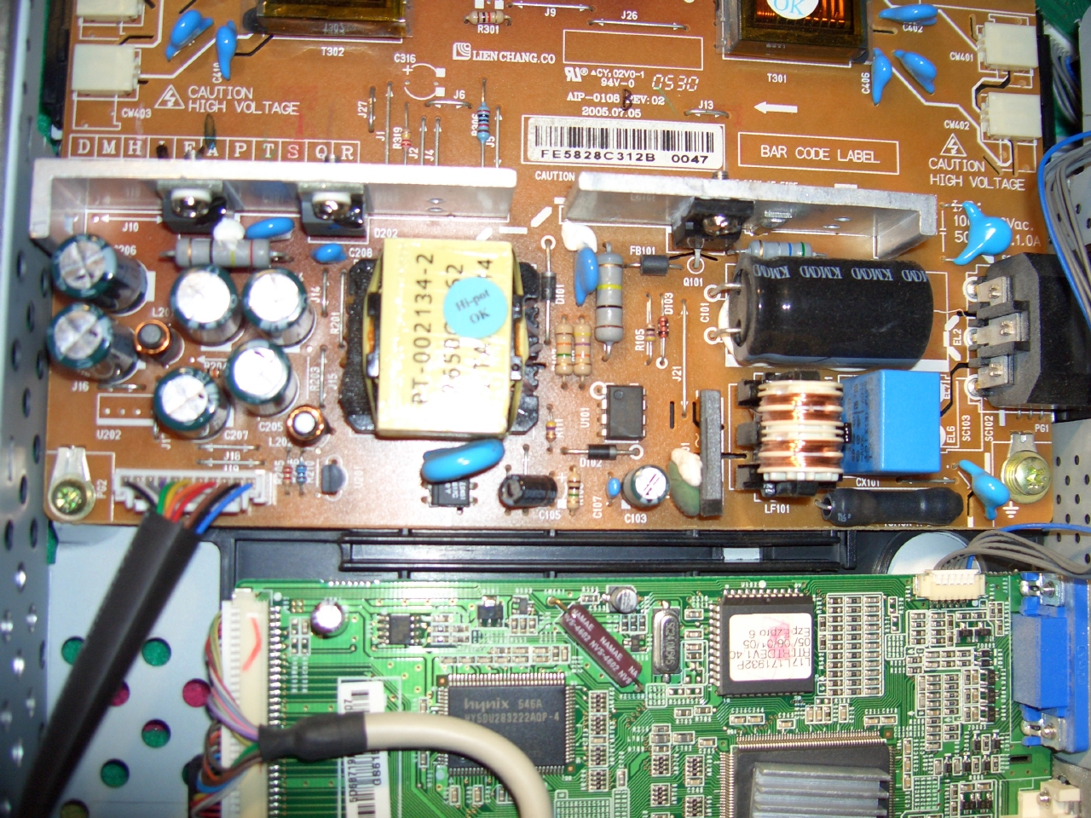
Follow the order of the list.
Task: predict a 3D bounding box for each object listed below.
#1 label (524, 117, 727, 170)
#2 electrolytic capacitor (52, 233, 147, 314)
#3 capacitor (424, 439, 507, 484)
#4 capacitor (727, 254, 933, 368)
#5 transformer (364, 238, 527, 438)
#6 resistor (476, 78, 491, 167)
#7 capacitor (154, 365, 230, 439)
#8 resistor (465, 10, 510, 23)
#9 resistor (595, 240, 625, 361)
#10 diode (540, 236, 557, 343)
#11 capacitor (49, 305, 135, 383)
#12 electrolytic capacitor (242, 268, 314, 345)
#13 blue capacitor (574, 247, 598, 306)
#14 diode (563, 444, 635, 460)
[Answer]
[{"bbox_3d":[0.014,-0.047,0.219,0.035,0.001,0.008,1,85,-6],"label":"label"},{"bbox_3d":[-0.073,-0.022,0.202,0.010,0.019,0.010,1,86,-6],"label":"electrolytic capacitor"},{"bbox_3d":[-0.014,0.008,0.203,0.013,0.014,0.005,-17,94,-7],"label":"capacitor"},{"bbox_3d":[0.047,-0.016,0.206,0.030,0.018,0.018,2,85,-6],"label":"capacitor"},{"bbox_3d":[-0.016,-0.010,0.197,0.029,0.022,0.029,1,85,-6],"label":"transformer"},{"bbox_3d":[-0.011,-0.050,0.219,0.002,0.003,0.018,1,86,-6],"label":"resistor"},{"bbox_3d":[-0.057,-0.001,0.199,0.010,0.016,0.010,1,85,-6],"label":"capacitor"},{"bbox_3d":[-0.010,-0.069,0.216,0.008,0.003,0.002,3,85,-6],"label":"resistor"},{"bbox_3d":[0.010,-0.019,0.208,0.005,0.008,0.020,1,85,-6],"label":"resistor"},{"bbox_3d":[0.000,-0.021,0.218,0.003,0.003,0.019,1,86,-6],"label":"diode"},{"bbox_3d":[-0.072,-0.010,0.196,0.010,0.020,0.010,1,85,-6],"label":"capacitor"},{"bbox_3d":[-0.042,-0.016,0.196,0.010,0.018,0.010,1,85,-6],"label":"electrolytic capacitor"},{"bbox_3d":[0.007,-0.023,0.210,0.004,0.010,0.009,1,85,-9],"label":"blue capacitor"},{"bbox_3d":[0.009,0.007,0.208,0.013,0.003,0.003,1,85,-6],"label":"diode"}]

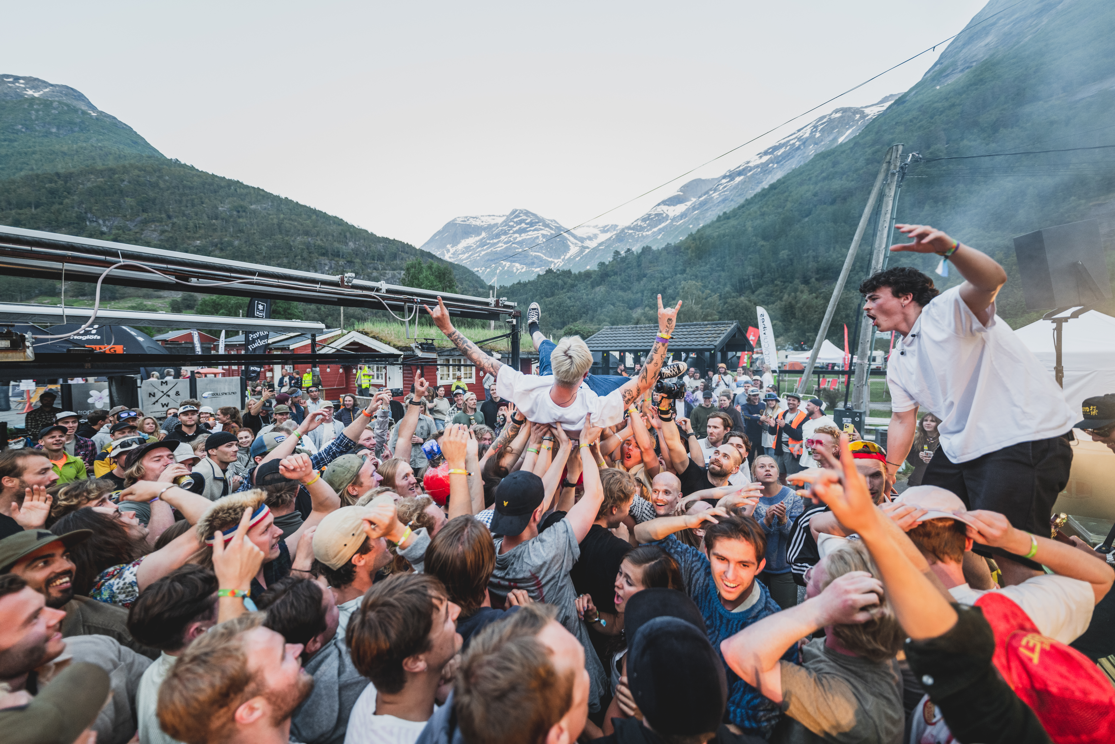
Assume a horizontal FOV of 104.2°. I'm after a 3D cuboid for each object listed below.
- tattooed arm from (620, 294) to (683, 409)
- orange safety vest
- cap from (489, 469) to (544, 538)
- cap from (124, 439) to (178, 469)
[{"bbox_3d":[0.424,-0.099,2.020,0.160,0.550,0.160,21,-6,-7],"label":"tattooed arm"},{"bbox_3d":[3.227,0.825,5.950,0.460,0.660,0.300,0,0,38],"label":"orange safety vest"},{"bbox_3d":[-0.151,0.493,1.620,0.180,0.150,0.250,13,31,9],"label":"cap"},{"bbox_3d":[-2.361,0.478,2.520,0.265,0.130,0.180,-25,0,-5],"label":"cap"}]

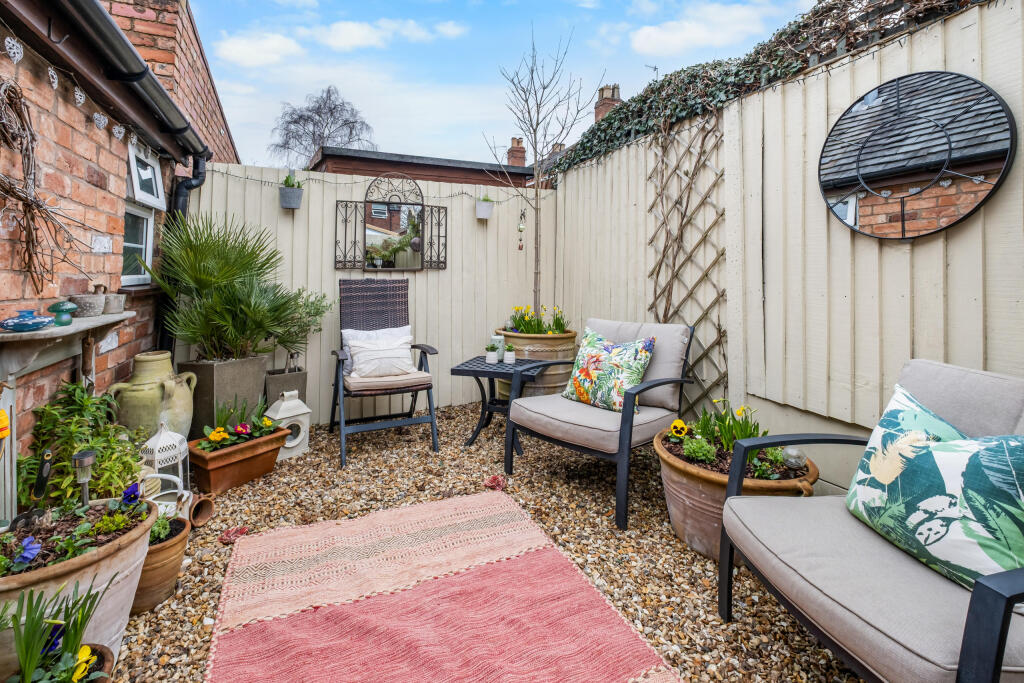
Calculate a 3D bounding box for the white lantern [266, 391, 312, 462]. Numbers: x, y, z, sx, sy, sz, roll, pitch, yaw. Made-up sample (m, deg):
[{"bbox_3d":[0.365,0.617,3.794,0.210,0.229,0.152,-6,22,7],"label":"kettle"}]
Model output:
[{"bbox_3d":[-1.350,0.487,2.600,0.190,0.380,0.180,-5,7,-42],"label":"white lantern"}]

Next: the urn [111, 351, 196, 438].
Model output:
[{"bbox_3d":[-1.800,0.400,2.150,0.350,0.660,0.350,-5,7,-42],"label":"urn"}]

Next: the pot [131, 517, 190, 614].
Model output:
[{"bbox_3d":[-1.235,0.765,1.443,0.250,0.220,0.250,0,5,0],"label":"pot"}]

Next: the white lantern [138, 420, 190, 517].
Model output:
[{"bbox_3d":[-1.662,0.566,2.045,0.236,0.433,0.236,-4,8,-30],"label":"white lantern"}]

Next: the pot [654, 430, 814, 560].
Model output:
[{"bbox_3d":[0.885,0.632,1.790,0.620,0.370,0.620,2,6,26],"label":"pot"}]

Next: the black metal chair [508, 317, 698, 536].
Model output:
[{"bbox_3d":[0.485,0.321,2.340,0.780,0.810,0.740,-5,7,-43],"label":"black metal chair"}]

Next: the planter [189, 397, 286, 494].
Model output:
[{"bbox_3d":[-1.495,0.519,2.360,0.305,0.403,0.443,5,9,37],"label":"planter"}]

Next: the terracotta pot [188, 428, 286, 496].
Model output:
[{"bbox_3d":[-1.492,0.624,2.355,0.275,0.197,0.423,5,9,37],"label":"terracotta pot"}]

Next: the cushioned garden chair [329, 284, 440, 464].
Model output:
[{"bbox_3d":[-0.820,0.116,2.763,0.590,1.052,0.649,-3,8,-24],"label":"cushioned garden chair"}]

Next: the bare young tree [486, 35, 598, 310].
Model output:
[{"bbox_3d":[0.238,-1.240,3.330,0.870,2.250,0.800,0,5,0],"label":"bare young tree"}]

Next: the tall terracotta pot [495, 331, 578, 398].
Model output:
[{"bbox_3d":[0.191,0.249,3.330,0.630,0.600,0.630,0,5,0],"label":"tall terracotta pot"}]

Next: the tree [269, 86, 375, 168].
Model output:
[{"bbox_3d":[-8.078,-7.129,18.000,4.300,6.800,4.300,-2,7,-18],"label":"tree"}]

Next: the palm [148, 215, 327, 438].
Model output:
[{"bbox_3d":[-1.701,-0.064,2.655,0.964,1.455,0.806,-3,8,-24],"label":"palm"}]

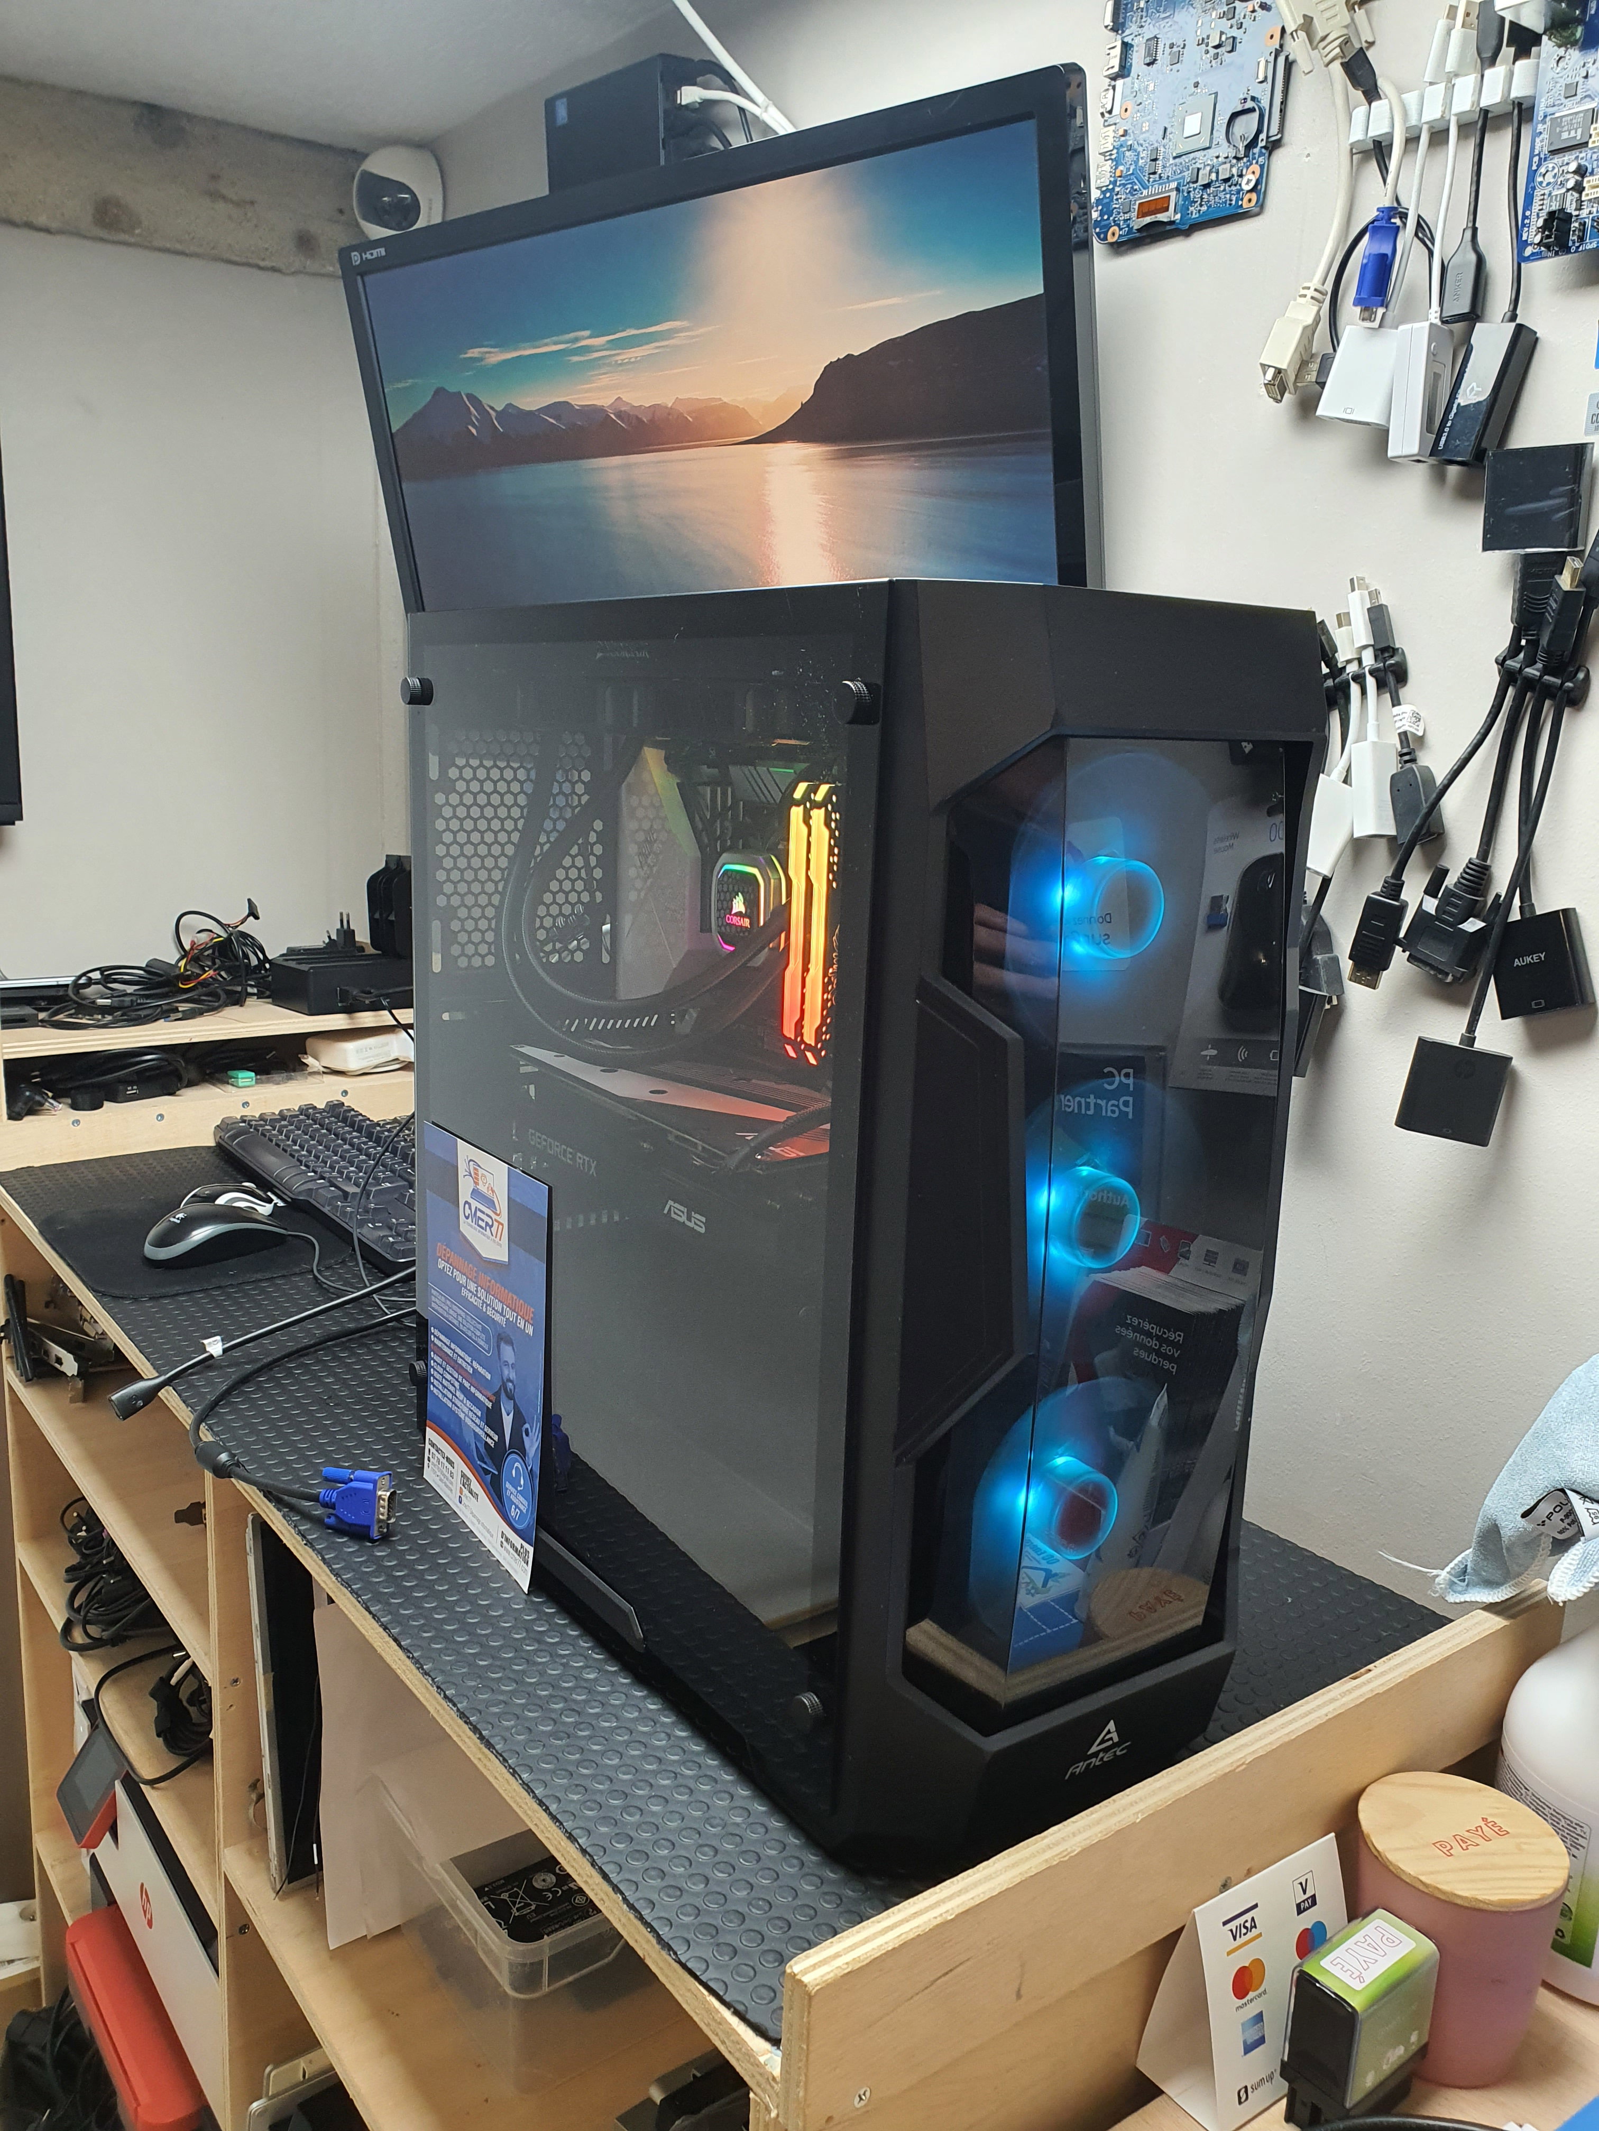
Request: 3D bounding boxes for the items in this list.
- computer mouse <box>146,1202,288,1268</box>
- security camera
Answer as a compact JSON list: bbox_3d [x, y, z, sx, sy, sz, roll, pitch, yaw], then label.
[{"bbox_3d":[-0.472,0.132,1.296,0.111,0.039,0.062,-6,14,-33],"label":"computer mouse"},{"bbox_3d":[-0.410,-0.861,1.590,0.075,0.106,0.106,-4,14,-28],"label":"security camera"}]

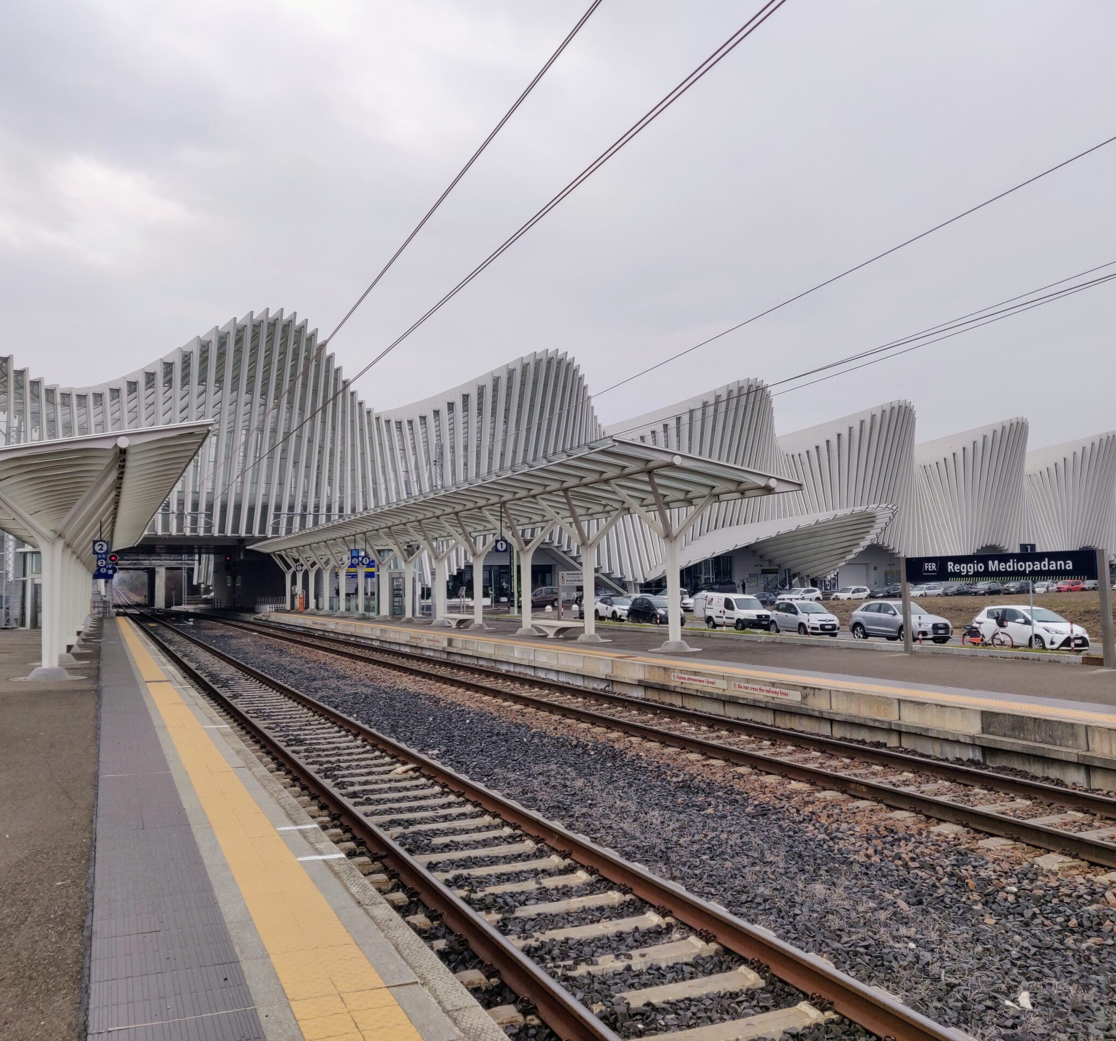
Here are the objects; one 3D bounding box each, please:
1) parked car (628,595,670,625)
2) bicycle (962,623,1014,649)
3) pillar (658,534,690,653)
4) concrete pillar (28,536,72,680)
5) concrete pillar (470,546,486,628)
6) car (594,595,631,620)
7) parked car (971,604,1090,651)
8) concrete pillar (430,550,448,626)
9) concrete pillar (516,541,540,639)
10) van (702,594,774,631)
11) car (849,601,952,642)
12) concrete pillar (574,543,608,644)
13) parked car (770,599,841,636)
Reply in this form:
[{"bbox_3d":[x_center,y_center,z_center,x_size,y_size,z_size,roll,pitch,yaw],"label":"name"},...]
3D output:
[{"bbox_3d":[5.217,4.802,53.532,1.750,1.520,3.950,0,-4,-23],"label":"parked car"},{"bbox_3d":[13.082,3.422,30.500,0.580,1.150,1.680,1,-4,-32],"label":"bicycle"},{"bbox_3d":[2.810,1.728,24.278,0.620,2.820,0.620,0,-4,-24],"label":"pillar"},{"bbox_3d":[-9.514,1.621,18.847,0.710,2.643,0.620,1,-4,-24],"label":"concrete pillar"},{"bbox_3d":[-2.934,2.542,36.994,0.550,2.950,0.550,0,-4,-24],"label":"concrete pillar"},{"bbox_3d":[3.668,5.637,63.646,1.770,1.520,4.100,0,-4,-23],"label":"car"},{"bbox_3d":[15.704,3.586,33.501,1.725,1.510,3.945,1,-4,-21],"label":"parked car"},{"bbox_3d":[-4.844,2.838,41.278,0.570,2.950,0.570,0,-4,-24],"label":"concrete pillar"},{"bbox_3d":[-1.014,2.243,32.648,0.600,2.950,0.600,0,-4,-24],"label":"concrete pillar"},{"bbox_3d":[9.162,4.650,50.745,1.752,1.820,4.253,1,-4,-23],"label":"van"},{"bbox_3d":[13.140,3.914,38.552,1.861,1.600,4.388,1,-4,-23],"label":"car"},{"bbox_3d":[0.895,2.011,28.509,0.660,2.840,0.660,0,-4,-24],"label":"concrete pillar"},{"bbox_3d":[10.932,4.363,44.603,1.673,1.550,3.653,0,-4,-21],"label":"parked car"}]

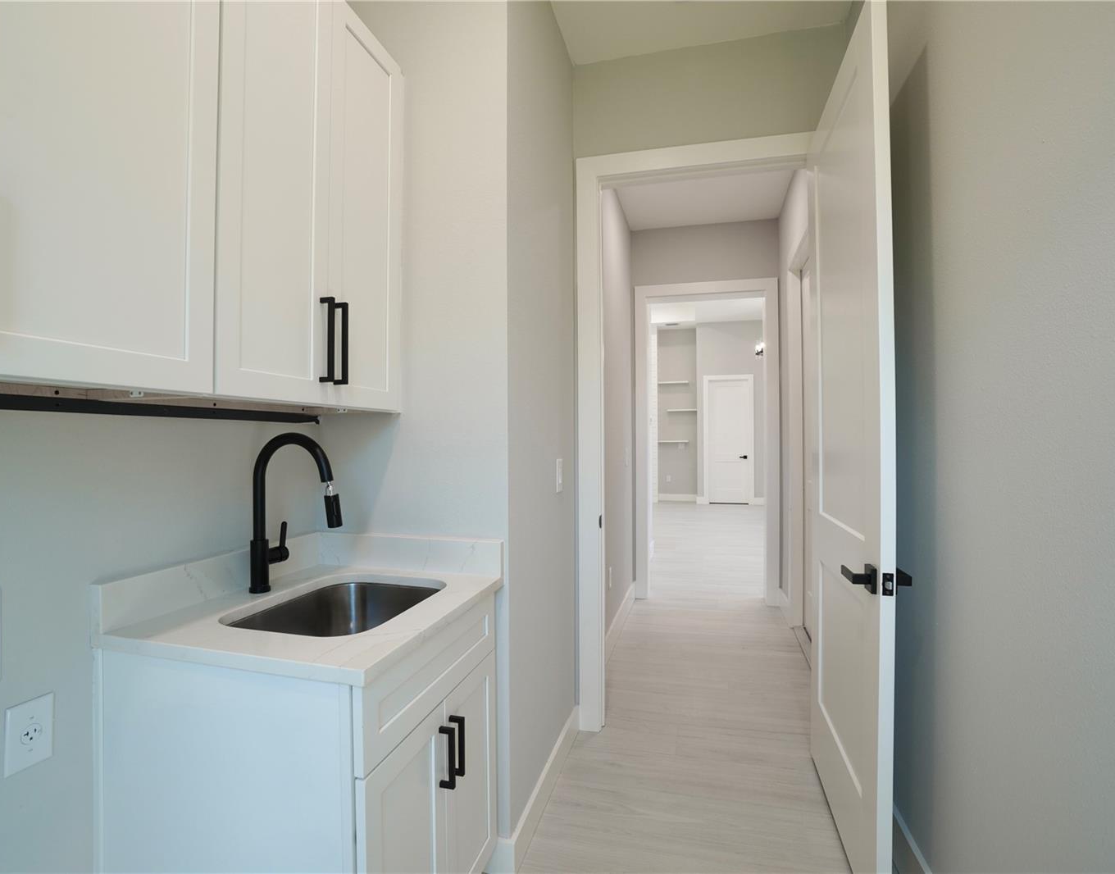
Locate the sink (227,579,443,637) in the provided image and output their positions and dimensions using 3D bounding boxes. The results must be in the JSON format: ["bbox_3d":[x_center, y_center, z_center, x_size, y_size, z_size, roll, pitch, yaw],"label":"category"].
[{"bbox_3d":[-0.539,0.553,1.416,0.420,0.205,0.525,0,0,15],"label":"sink"}]

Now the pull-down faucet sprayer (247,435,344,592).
[{"bbox_3d":[-0.698,0.208,1.503,0.287,0.434,0.111,0,0,15],"label":"pull-down faucet sprayer"}]

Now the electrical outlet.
[{"bbox_3d":[-1.033,0.583,1.073,0.010,0.123,0.077,0,0,15],"label":"electrical outlet"}]

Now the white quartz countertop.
[{"bbox_3d":[-0.584,0.386,1.413,0.683,0.136,0.692,0,0,15],"label":"white quartz countertop"}]

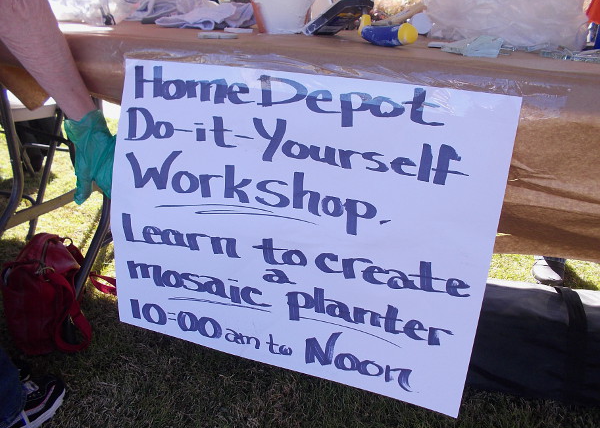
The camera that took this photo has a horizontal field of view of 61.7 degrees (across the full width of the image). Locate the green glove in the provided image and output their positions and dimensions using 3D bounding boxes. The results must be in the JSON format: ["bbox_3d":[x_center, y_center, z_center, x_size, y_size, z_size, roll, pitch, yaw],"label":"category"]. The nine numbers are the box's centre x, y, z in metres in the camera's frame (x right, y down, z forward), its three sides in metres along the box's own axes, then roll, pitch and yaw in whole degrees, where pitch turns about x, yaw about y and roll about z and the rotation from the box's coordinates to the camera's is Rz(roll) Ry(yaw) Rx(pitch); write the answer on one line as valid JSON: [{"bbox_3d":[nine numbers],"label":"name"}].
[{"bbox_3d":[-0.425,-0.117,1.040,0.115,0.190,0.090,-1,23,-9],"label":"green glove"}]

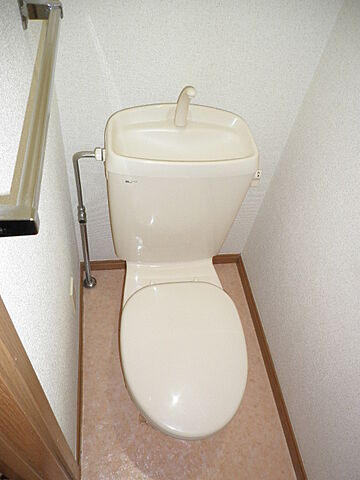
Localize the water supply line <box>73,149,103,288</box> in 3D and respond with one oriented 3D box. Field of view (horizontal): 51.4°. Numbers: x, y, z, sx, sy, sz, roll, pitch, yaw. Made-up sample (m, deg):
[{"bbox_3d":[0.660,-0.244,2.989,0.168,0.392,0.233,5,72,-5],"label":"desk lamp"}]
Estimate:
[{"bbox_3d":[-0.327,-0.038,1.385,0.113,0.738,0.057,-2,52,-10],"label":"water supply line"}]

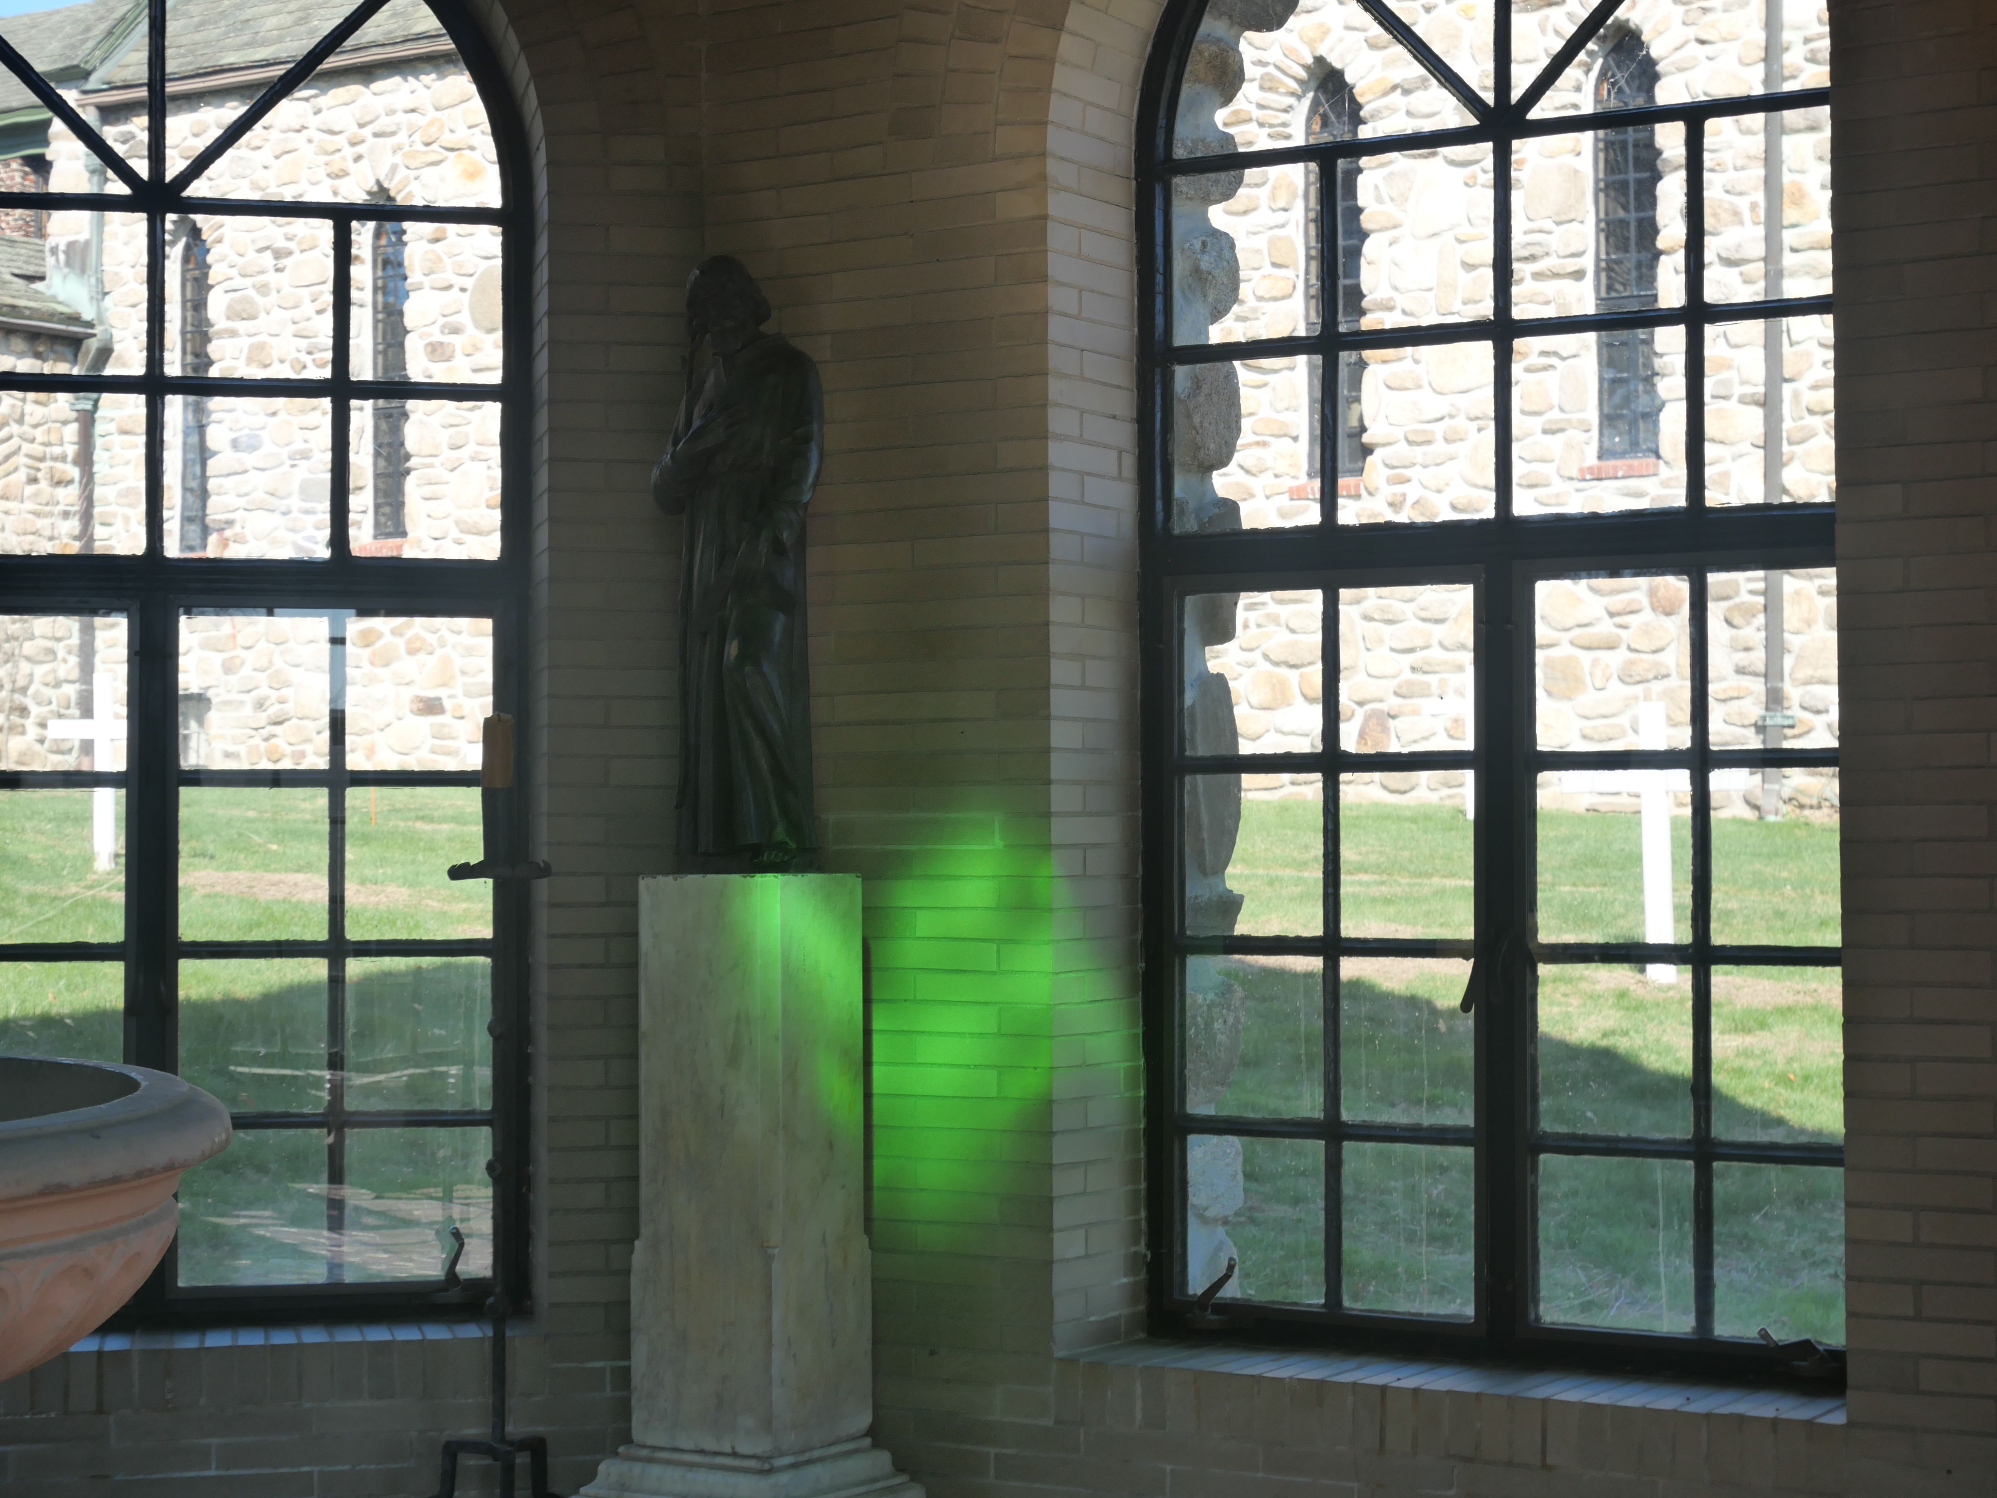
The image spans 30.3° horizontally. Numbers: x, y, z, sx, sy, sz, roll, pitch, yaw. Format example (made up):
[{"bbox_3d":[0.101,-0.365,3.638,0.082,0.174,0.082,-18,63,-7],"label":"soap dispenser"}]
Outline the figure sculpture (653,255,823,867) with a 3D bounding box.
[{"bbox_3d":[-0.398,-0.285,5.630,0.265,0.935,0.205,-1,-1,29],"label":"figure sculpture"}]

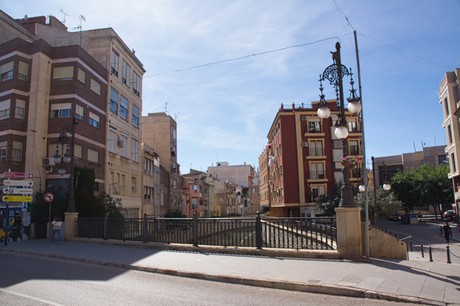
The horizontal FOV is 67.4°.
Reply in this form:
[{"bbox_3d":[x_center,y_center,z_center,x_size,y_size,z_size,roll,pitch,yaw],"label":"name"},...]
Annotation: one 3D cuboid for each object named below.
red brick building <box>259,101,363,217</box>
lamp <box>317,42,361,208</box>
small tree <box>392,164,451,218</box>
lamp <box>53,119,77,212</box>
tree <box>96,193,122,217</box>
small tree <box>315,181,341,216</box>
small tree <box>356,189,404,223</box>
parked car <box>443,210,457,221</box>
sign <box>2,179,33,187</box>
[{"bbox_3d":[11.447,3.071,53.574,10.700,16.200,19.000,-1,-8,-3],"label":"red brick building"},{"bbox_3d":[3.376,-0.983,10.732,1.280,5.365,0.900,-7,-10,35],"label":"lamp"},{"bbox_3d":[32.654,6.741,58.536,9.300,9.446,8.600,-6,-10,29],"label":"small tree"},{"bbox_3d":[-8.771,0.605,18.978,1.280,5.280,0.900,-7,-10,35],"label":"lamp"},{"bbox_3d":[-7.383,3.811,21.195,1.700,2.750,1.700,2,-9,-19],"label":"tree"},{"bbox_3d":[10.471,5.935,36.491,3.200,5.609,3.200,-4,-9,15],"label":"small tree"},{"bbox_3d":[14.546,5.858,33.457,4.100,4.700,4.000,-5,-9,23],"label":"small tree"},{"bbox_3d":[33.689,9.540,52.057,4.200,1.480,1.750,7,-12,-44],"label":"parked car"},{"bbox_3d":[-10.365,1.519,16.892,1.221,0.310,0.060,4,-10,-32],"label":"sign"}]

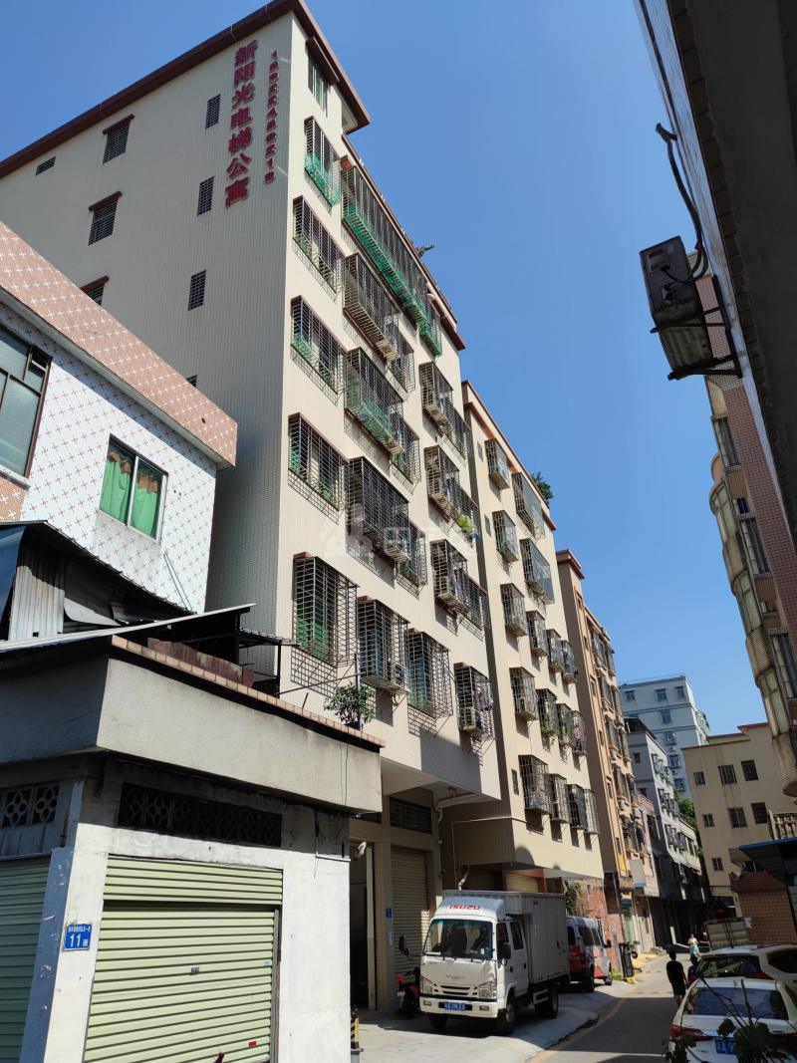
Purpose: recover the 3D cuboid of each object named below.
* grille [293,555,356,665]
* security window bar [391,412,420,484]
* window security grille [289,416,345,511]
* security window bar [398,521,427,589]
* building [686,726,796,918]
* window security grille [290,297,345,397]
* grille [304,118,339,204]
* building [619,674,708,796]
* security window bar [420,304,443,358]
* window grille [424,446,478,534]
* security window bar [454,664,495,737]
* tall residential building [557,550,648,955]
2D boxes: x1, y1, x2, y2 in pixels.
[{"bbox_3d":[-1.319,1.483,13.456,0.453,1.636,1.528,-15,-30,22],"label":"grille"},{"bbox_3d":[0.228,-2.234,20.373,0.330,1.379,1.270,-14,-30,23],"label":"security window bar"},{"bbox_3d":[-1.633,-1.443,15.612,0.310,1.200,2.014,-14,-30,23],"label":"window security grille"},{"bbox_3d":[0.365,0.535,19.054,0.320,1.382,1.274,-14,-30,23],"label":"security window bar"},{"bbox_3d":[28.556,22.987,58.793,7.615,13.137,9.000,-16,-28,25],"label":"building"},{"bbox_3d":[-1.748,-4.193,16.651,0.330,1.240,2.000,-14,-28,22],"label":"window security grille"},{"bbox_3d":[-1.937,-9.690,19.187,0.355,1.823,1.261,-15,-30,22],"label":"grille"},{"bbox_3d":[40.426,39.535,106.981,11.500,32.000,15.000,-15,-30,22],"label":"building"},{"bbox_3d":[1.109,-7.071,25.341,0.300,1.670,1.330,-14,-28,22],"label":"security window bar"},{"bbox_3d":[1.745,-1.143,23.170,0.450,1.760,3.260,-14,-28,22],"label":"window grille"},{"bbox_3d":[2.188,4.801,20.505,0.500,1.659,1.643,-14,-30,23],"label":"security window bar"},{"bbox_3d":[9.147,14.524,47.948,10.000,22.400,11.500,-15,-30,22],"label":"tall residential building"}]

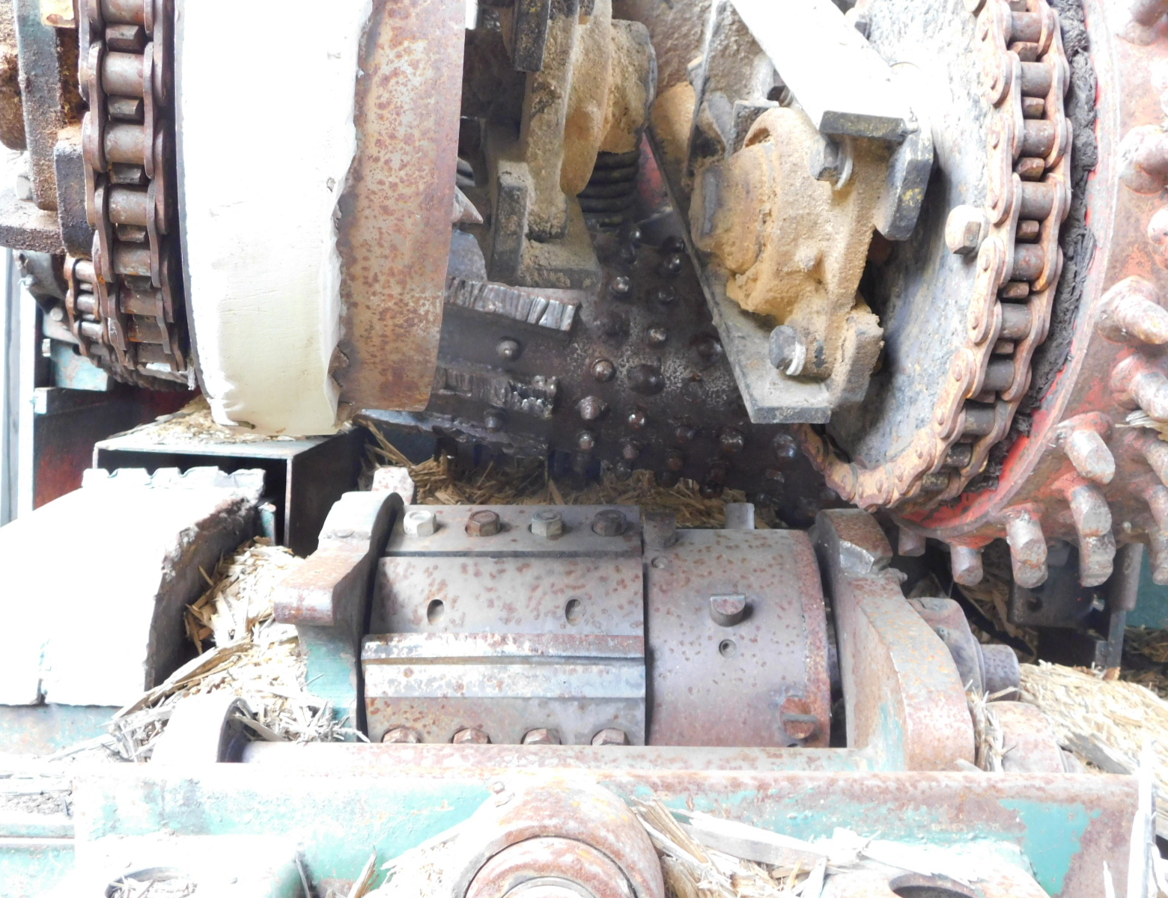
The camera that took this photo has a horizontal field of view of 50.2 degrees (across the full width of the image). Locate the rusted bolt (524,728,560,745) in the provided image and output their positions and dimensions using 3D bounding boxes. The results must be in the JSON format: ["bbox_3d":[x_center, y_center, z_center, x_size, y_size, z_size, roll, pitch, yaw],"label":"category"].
[{"bbox_3d":[-0.031,0.218,0.905,0.027,0.025,0.013,0,15,0],"label":"rusted bolt"}]

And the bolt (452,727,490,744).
[{"bbox_3d":[-0.082,0.218,0.905,0.027,0.025,0.013,0,15,0],"label":"bolt"}]

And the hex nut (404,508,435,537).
[{"bbox_3d":[-0.132,0.060,1.000,0.026,0.013,0.025,0,24,0],"label":"hex nut"}]

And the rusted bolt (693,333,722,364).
[{"bbox_3d":[0.124,-0.101,1.250,0.029,0.029,0.022,1,-5,-10],"label":"rusted bolt"}]

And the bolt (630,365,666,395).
[{"bbox_3d":[0.063,-0.070,1.250,0.034,0.031,0.022,0,0,-5],"label":"bolt"}]

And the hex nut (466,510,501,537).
[{"bbox_3d":[-0.081,0.060,1.000,0.027,0.013,0.025,0,24,0],"label":"hex nut"}]

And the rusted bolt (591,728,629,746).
[{"bbox_3d":[0.019,0.219,0.905,0.027,0.025,0.013,0,15,0],"label":"rusted bolt"}]

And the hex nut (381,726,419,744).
[{"bbox_3d":[-0.133,0.217,0.905,0.027,0.025,0.013,0,15,0],"label":"hex nut"}]

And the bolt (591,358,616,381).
[{"bbox_3d":[0.019,-0.079,1.250,0.024,0.024,0.020,0,3,5],"label":"bolt"}]

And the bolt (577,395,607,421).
[{"bbox_3d":[0.008,-0.041,1.250,0.027,0.026,0.022,3,22,7],"label":"bolt"}]

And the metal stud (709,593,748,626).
[{"bbox_3d":[0.107,0.119,0.922,0.026,0.017,0.021,-2,-31,4],"label":"metal stud"}]

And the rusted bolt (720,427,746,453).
[{"bbox_3d":[0.145,-0.009,1.220,0.026,0.026,0.022,-2,25,-4],"label":"rusted bolt"}]

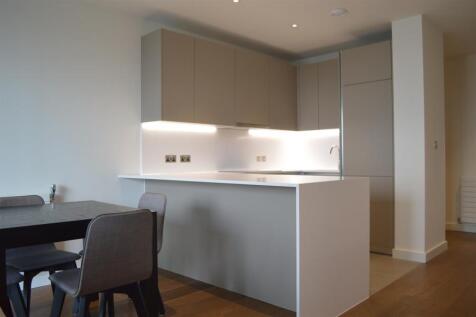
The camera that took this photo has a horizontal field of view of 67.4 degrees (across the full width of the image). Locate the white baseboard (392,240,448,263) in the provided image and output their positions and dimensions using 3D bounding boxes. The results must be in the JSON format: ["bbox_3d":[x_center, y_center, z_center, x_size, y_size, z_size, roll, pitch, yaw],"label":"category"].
[{"bbox_3d":[2.045,1.012,3.981,0.335,0.100,0.810,-1,0,44],"label":"white baseboard"}]

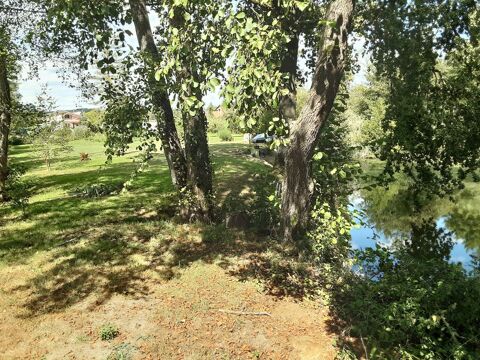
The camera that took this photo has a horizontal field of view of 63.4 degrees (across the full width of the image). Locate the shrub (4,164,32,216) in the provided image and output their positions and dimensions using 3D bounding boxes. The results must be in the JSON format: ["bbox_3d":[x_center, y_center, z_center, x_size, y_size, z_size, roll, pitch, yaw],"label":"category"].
[{"bbox_3d":[-3.700,0.180,6.500,0.430,0.840,0.420,-5,10,-30],"label":"shrub"}]

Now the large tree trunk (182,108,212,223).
[{"bbox_3d":[-0.680,-0.260,6.200,0.450,1.780,0.430,-1,9,-6],"label":"large tree trunk"}]

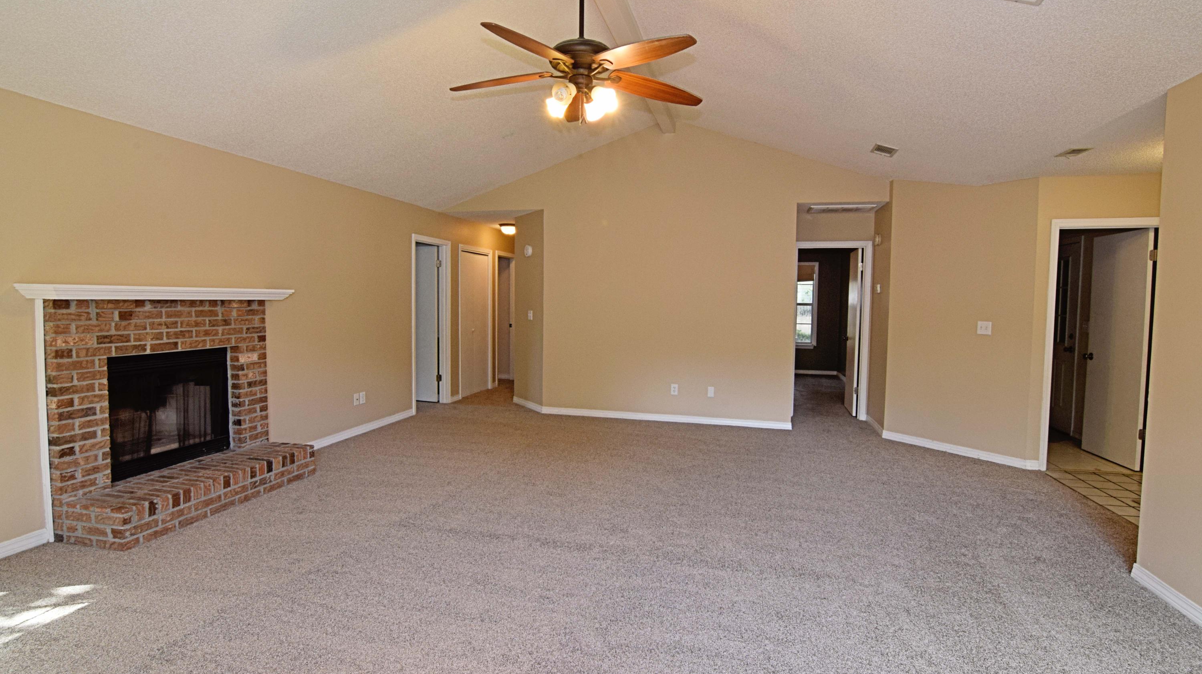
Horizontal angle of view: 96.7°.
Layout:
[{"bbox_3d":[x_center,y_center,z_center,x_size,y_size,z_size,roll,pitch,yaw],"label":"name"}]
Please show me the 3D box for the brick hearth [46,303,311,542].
[{"bbox_3d":[-2.651,0.392,3.516,0.516,1.429,1.533,2,4,14],"label":"brick hearth"}]

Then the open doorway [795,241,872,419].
[{"bbox_3d":[2.758,-0.069,6.481,0.896,2.115,0.132,2,4,14],"label":"open doorway"}]

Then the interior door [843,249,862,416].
[{"bbox_3d":[3.214,-0.073,6.790,0.036,2.054,0.750,2,4,17],"label":"interior door"}]

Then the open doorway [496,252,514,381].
[{"bbox_3d":[-1.623,-0.292,8.841,0.132,2.120,0.891,2,4,14],"label":"open doorway"}]

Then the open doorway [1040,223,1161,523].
[{"bbox_3d":[4.166,0.089,4.436,0.855,2.110,0.132,2,4,14],"label":"open doorway"}]

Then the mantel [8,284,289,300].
[{"bbox_3d":[-2.744,-0.283,3.497,0.304,0.085,1.533,2,4,14],"label":"mantel"}]

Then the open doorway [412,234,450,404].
[{"bbox_3d":[-2.164,-0.156,6.675,0.132,2.120,0.799,2,4,14],"label":"open doorway"}]

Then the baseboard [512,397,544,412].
[{"bbox_3d":[-0.944,0.871,6.863,0.015,0.081,0.804,-2,4,-32],"label":"baseboard"}]

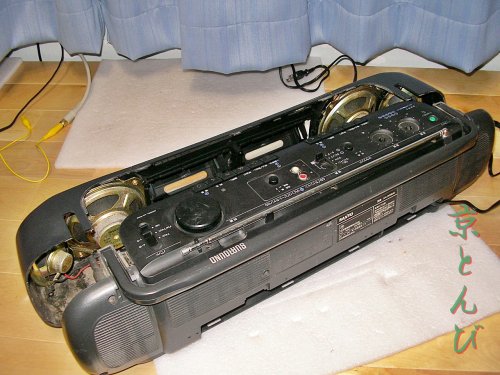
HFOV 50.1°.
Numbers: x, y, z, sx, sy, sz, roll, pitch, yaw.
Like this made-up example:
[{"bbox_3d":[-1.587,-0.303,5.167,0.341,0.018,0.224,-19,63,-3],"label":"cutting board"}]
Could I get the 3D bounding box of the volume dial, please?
[{"bbox_3d":[-0.058,0.030,0.597,0.051,0.011,0.051,0,41,0],"label":"volume dial"}]

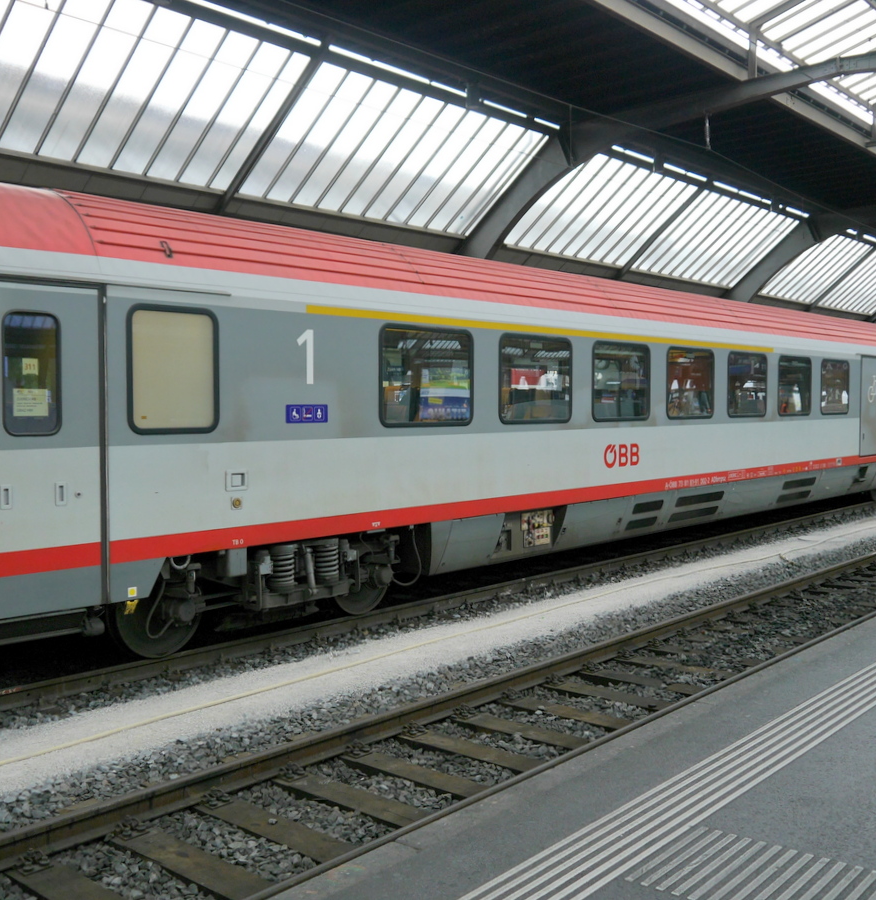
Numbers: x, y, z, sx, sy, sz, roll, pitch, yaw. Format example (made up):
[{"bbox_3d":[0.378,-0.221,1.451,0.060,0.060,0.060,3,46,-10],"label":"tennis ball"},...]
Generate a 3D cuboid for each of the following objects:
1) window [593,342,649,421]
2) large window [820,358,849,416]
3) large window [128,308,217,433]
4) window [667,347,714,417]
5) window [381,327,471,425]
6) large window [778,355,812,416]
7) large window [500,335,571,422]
[{"bbox_3d":[2.465,-0.910,14.012,0.060,1.055,1.510,2,4,41],"label":"window"},{"bbox_3d":[7.624,-1.205,19.970,0.060,1.042,1.510,2,4,41],"label":"large window"},{"bbox_3d":[-2.193,-0.663,8.632,0.060,1.062,0.907,2,4,41],"label":"large window"},{"bbox_3d":[3.752,-0.980,15.499,0.060,1.062,1.510,2,4,41],"label":"window"},{"bbox_3d":[-0.113,-0.775,11.035,0.060,1.060,1.510,2,4,41],"label":"window"},{"bbox_3d":[6.327,-1.130,18.472,0.060,1.051,1.510,2,4,41],"label":"large window"},{"bbox_3d":[1.177,-0.843,12.525,0.060,1.066,1.510,2,4,41],"label":"large window"}]

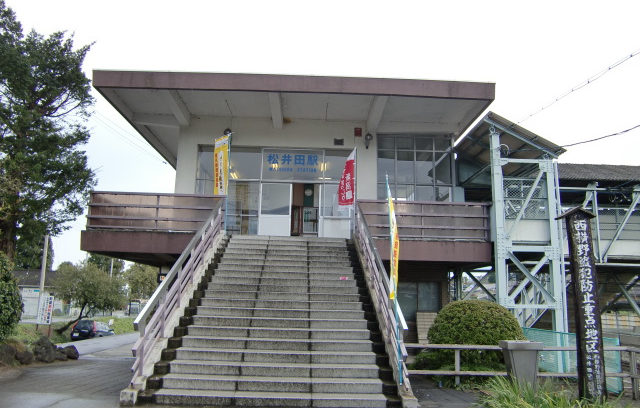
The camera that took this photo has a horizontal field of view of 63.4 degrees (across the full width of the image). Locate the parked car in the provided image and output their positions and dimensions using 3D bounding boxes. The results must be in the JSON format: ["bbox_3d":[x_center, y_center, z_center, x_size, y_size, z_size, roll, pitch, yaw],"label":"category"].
[{"bbox_3d":[-16.500,9.200,38.000,1.700,1.500,4.250,2,-10,-4],"label":"parked car"}]

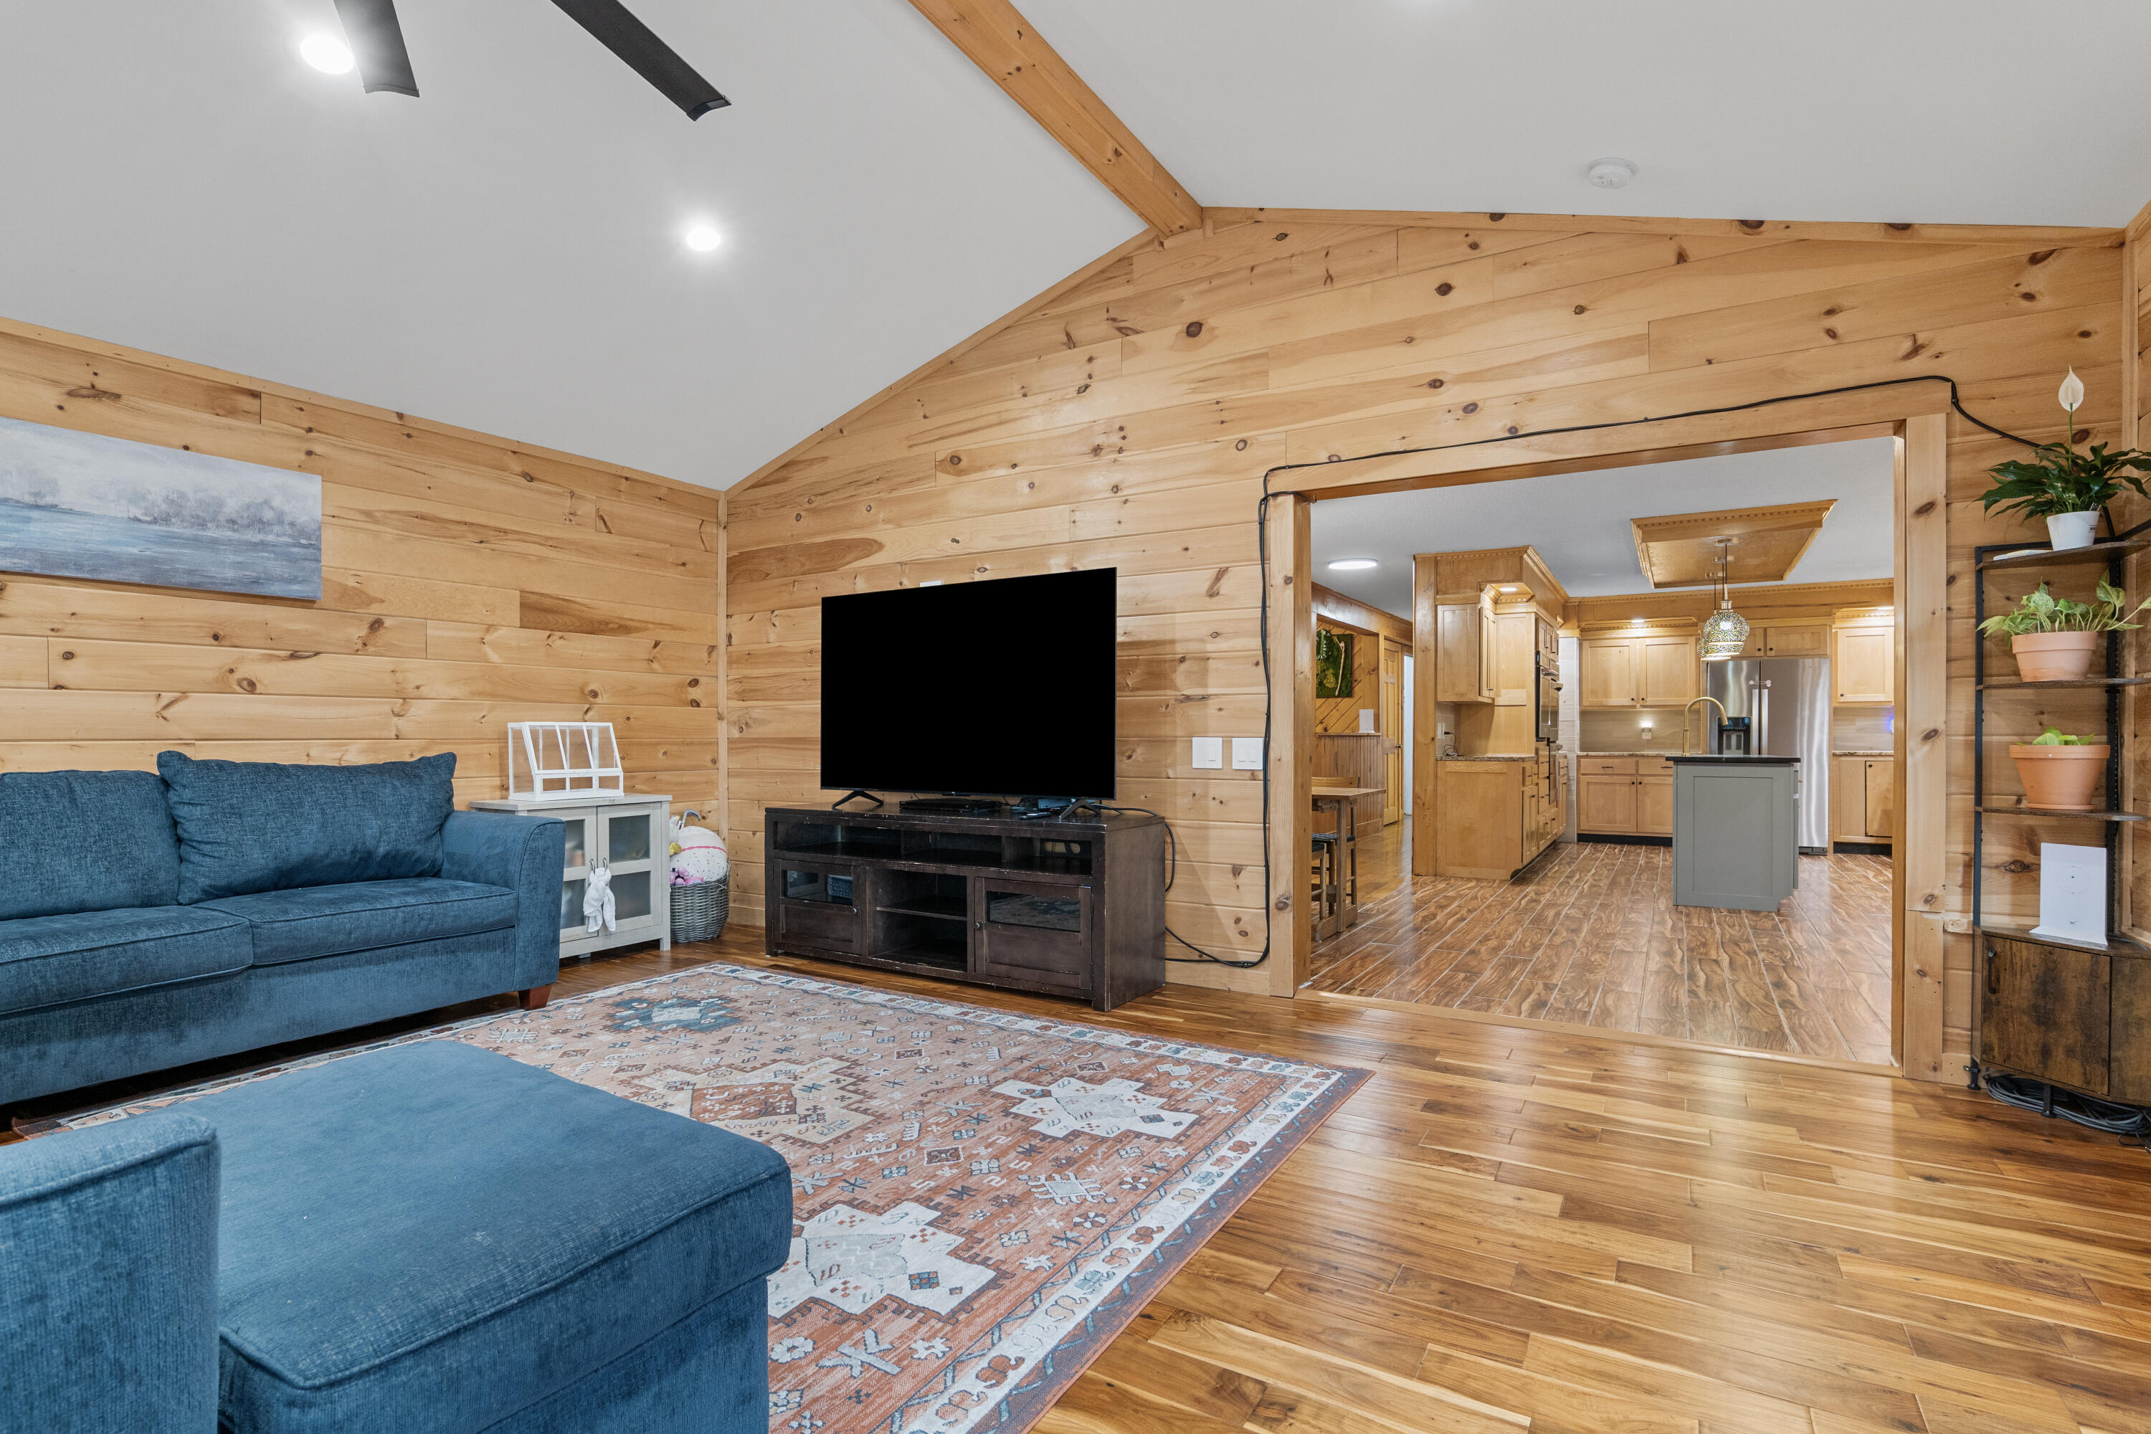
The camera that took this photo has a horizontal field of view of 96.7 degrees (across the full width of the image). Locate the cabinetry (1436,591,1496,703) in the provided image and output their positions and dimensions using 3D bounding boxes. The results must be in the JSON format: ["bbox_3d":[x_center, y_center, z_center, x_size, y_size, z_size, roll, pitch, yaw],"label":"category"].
[{"bbox_3d":[3.078,-0.518,7.521,0.325,0.800,0.730,0,0,33],"label":"cabinetry"}]

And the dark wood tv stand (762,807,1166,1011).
[{"bbox_3d":[-0.569,0.782,4.375,1.870,0.720,0.485,-1,-1,31],"label":"dark wood tv stand"}]

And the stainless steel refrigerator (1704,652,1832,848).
[{"bbox_3d":[6.602,0.364,9.191,0.926,1.777,0.760,-1,-1,30],"label":"stainless steel refrigerator"}]

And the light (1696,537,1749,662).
[{"bbox_3d":[4.287,-0.786,6.293,0.250,0.780,0.250,-1,-1,30],"label":"light"}]

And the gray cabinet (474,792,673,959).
[{"bbox_3d":[-2.401,0.791,4.600,0.404,0.769,0.752,0,0,32],"label":"gray cabinet"}]

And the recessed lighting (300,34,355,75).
[{"bbox_3d":[-1.958,-1.734,2.502,0.140,0.030,0.140,-20,-11,28],"label":"recessed lighting"}]

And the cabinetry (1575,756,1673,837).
[{"bbox_3d":[5.756,0.817,9.785,1.060,0.854,0.610,-1,-1,30],"label":"cabinetry"}]

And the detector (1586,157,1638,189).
[{"bbox_3d":[1.751,-1.769,3.121,0.142,0.045,0.142,17,8,27],"label":"detector"}]

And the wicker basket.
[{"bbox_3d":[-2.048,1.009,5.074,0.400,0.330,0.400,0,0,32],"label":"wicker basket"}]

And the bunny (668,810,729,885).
[{"bbox_3d":[-2.008,0.695,5.064,0.310,0.410,0.290,0,0,-27],"label":"bunny"}]

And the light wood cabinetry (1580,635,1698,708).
[{"bbox_3d":[5.832,-0.439,9.903,1.049,0.730,0.330,-1,-1,30],"label":"light wood cabinetry"}]

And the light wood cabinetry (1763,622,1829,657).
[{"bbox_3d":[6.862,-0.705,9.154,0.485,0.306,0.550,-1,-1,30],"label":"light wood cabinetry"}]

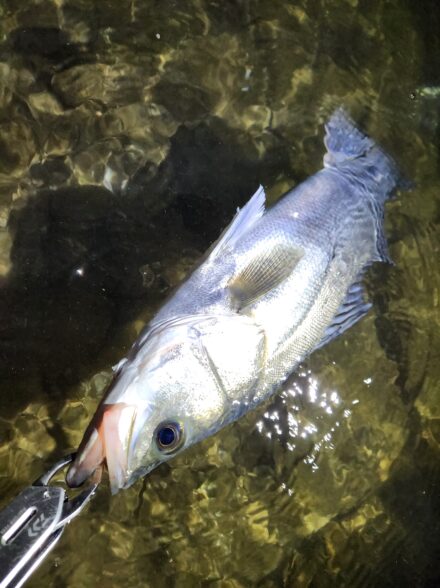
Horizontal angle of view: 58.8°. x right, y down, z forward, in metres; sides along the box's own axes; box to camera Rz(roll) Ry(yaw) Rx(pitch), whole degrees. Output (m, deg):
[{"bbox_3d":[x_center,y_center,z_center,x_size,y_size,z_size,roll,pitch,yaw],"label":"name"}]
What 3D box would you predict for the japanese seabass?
[{"bbox_3d":[0.074,-0.035,0.414,0.148,0.070,0.540,39,56,4],"label":"japanese seabass"}]

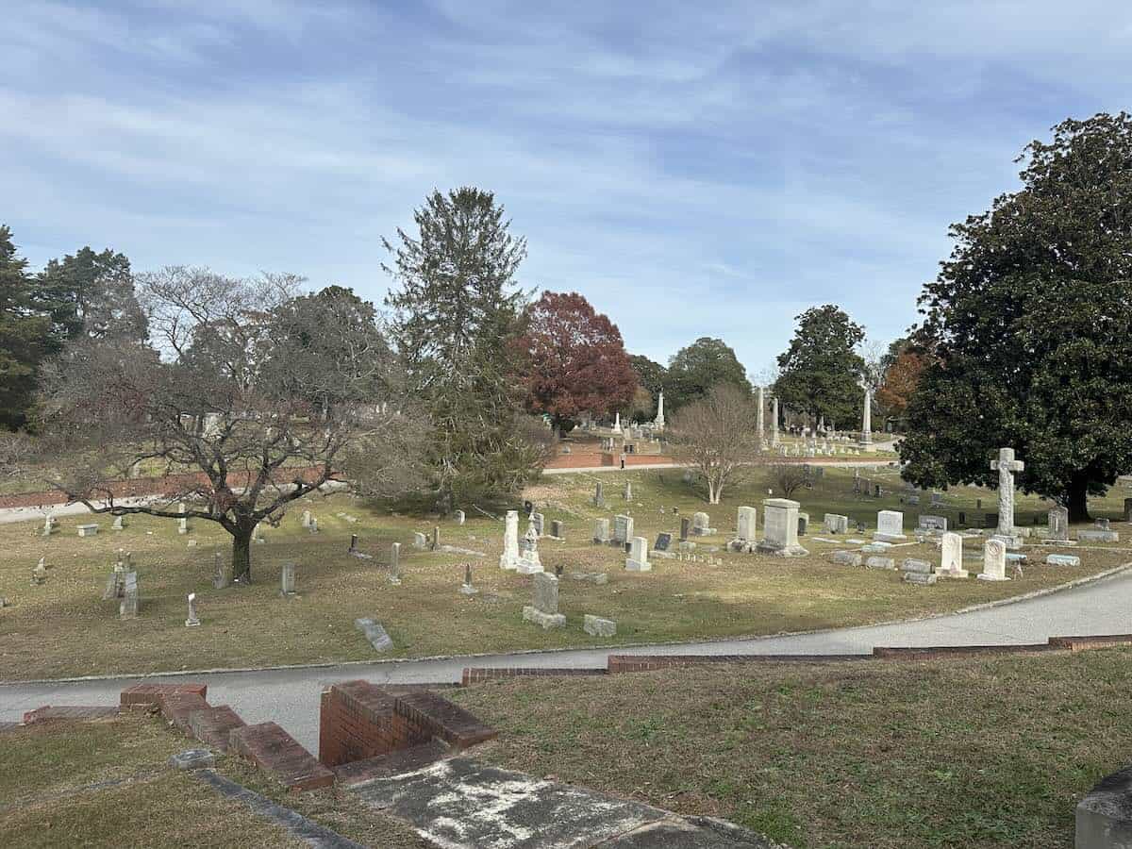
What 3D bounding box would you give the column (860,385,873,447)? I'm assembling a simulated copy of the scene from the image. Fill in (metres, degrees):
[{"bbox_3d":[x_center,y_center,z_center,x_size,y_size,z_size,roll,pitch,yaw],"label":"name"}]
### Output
[{"bbox_3d":[40.921,-1.159,107.062,1.400,8.359,1.400,2,1,20],"label":"column"}]

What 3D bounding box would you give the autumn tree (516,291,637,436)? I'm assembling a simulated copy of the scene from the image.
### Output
[{"bbox_3d":[1.330,-8.080,105.000,15.830,19.560,15.040,1,0,0],"label":"autumn tree"}]

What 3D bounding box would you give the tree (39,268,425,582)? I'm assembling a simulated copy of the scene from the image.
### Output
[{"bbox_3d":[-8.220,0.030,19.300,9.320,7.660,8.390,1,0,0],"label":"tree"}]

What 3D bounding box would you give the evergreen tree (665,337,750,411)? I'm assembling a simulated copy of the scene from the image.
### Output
[{"bbox_3d":[23.360,-7.270,130.000,13.780,14.690,13.090,1,0,0],"label":"evergreen tree"}]

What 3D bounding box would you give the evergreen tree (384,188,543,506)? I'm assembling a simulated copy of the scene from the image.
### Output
[{"bbox_3d":[-4.960,-3.720,38.000,7.610,15.530,7.380,1,0,0],"label":"evergreen tree"}]

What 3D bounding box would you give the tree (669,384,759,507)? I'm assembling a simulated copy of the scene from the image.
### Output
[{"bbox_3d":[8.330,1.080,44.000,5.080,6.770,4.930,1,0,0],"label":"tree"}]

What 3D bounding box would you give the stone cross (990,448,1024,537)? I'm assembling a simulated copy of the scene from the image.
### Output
[{"bbox_3d":[10.279,1.567,18.315,0.210,2.057,0.660,1,1,-43],"label":"stone cross"}]

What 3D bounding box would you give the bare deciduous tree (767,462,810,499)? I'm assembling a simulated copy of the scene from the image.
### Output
[{"bbox_3d":[13.300,3.360,47.000,2.550,2.150,2.420,1,0,0],"label":"bare deciduous tree"}]

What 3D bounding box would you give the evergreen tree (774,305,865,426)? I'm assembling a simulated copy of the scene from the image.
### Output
[{"bbox_3d":[39.049,-8.726,121.000,13.234,19.197,12.944,2,1,18],"label":"evergreen tree"}]

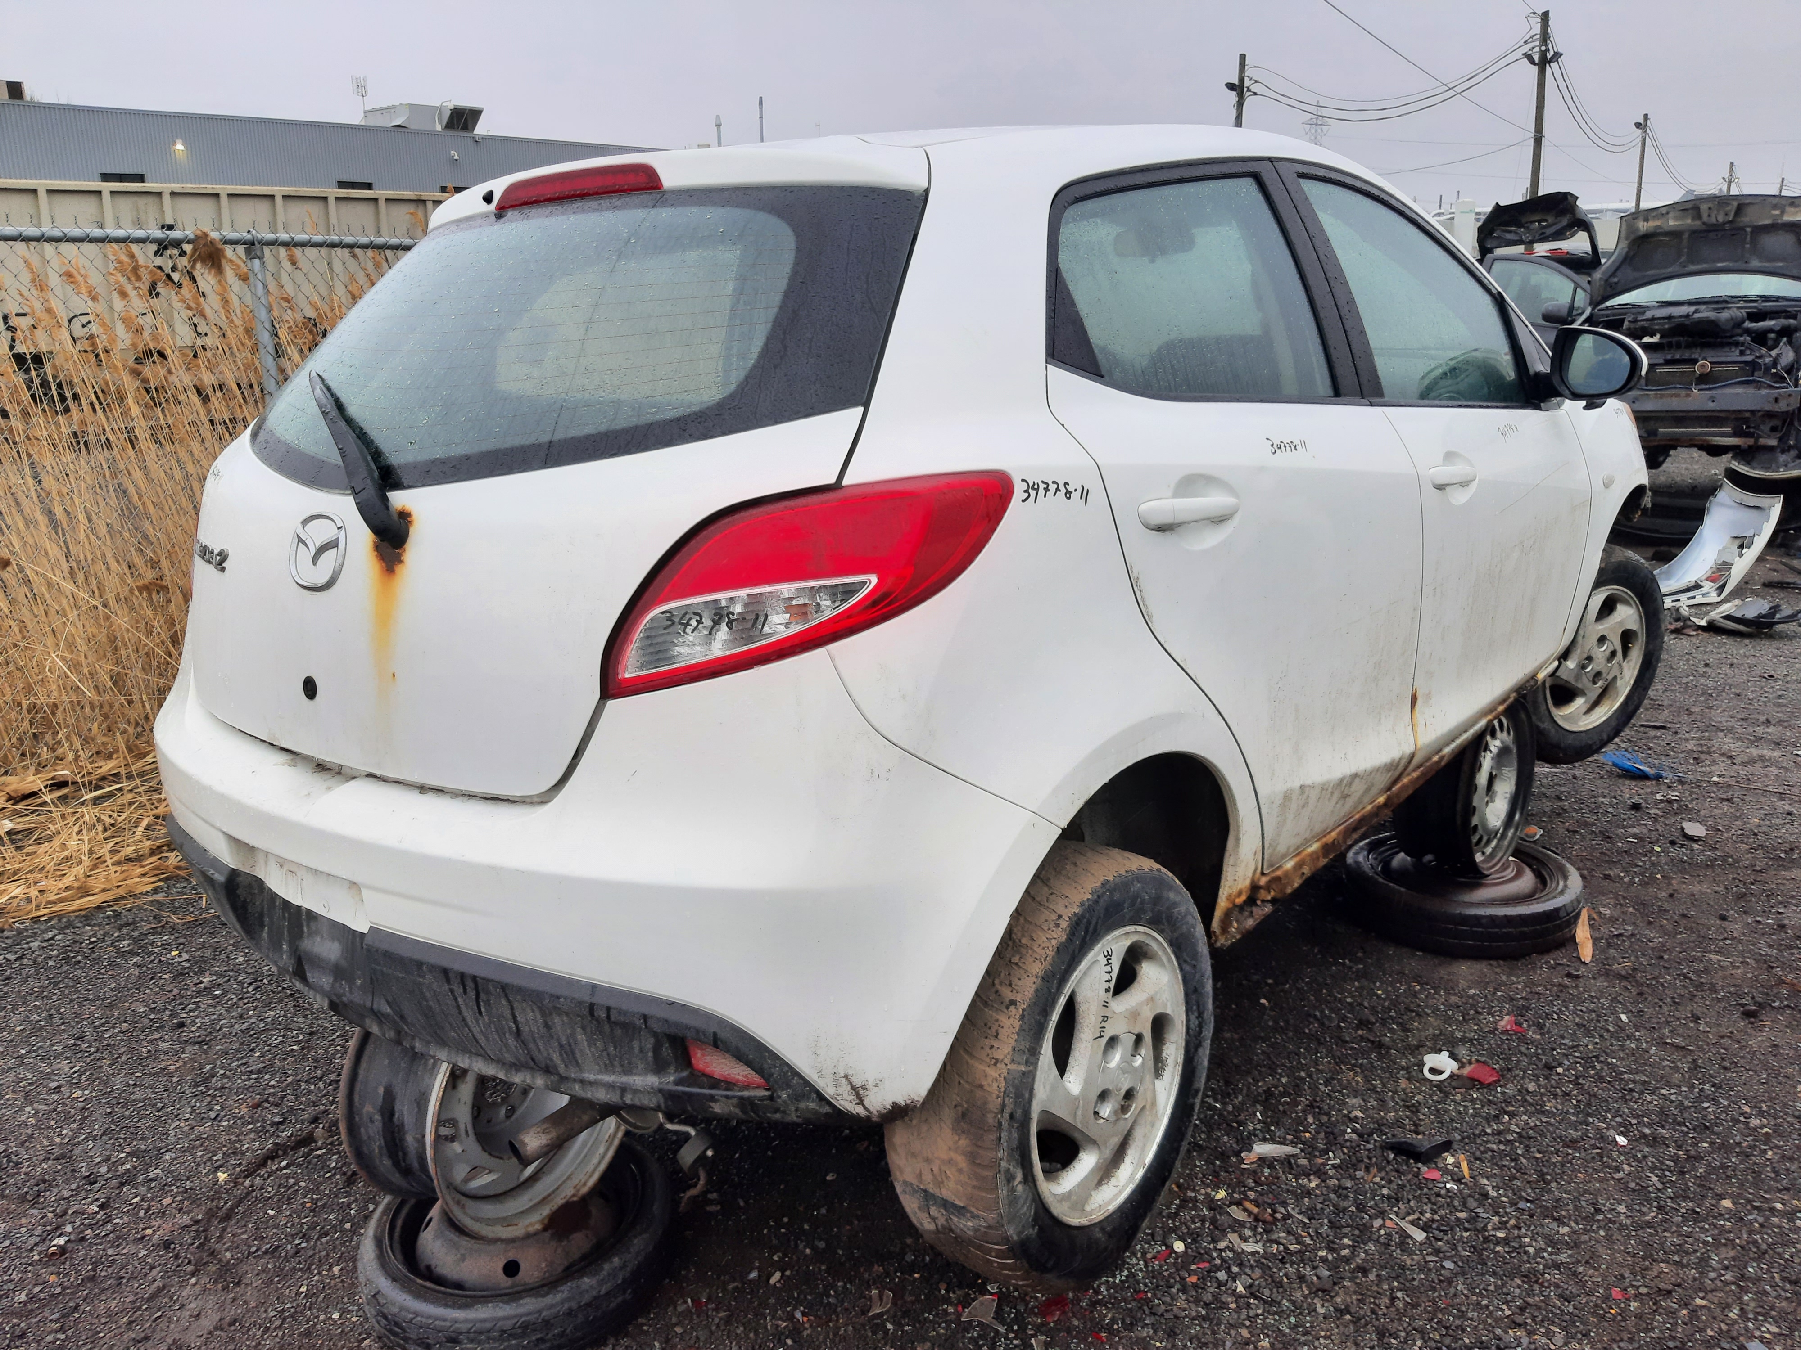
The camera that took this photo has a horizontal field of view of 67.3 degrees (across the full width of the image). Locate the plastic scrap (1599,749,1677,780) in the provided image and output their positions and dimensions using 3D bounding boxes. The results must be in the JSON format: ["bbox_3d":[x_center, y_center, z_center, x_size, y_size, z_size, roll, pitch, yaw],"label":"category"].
[{"bbox_3d":[2.292,0.260,4.193,0.150,0.050,0.210,-10,16,-30],"label":"plastic scrap"}]

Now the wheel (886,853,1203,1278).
[{"bbox_3d":[0.219,0.512,1.824,0.185,0.580,0.580,9,18,38],"label":"wheel"}]

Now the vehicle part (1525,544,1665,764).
[{"bbox_3d":[1.818,-0.057,3.673,0.580,0.580,0.185,-9,16,-26],"label":"vehicle part"}]

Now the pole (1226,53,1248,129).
[{"bbox_3d":[11.400,-15.400,45.400,0.350,10.000,0.350,-2,14,0],"label":"pole"}]

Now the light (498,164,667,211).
[{"bbox_3d":[-0.458,-0.690,1.914,0.370,0.045,0.060,9,18,39],"label":"light"}]

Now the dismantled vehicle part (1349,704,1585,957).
[{"bbox_3d":[1.302,0.328,3.135,0.530,0.490,0.530,9,18,39],"label":"dismantled vehicle part"}]

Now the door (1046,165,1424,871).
[{"bbox_3d":[0.487,-0.234,2.027,0.260,1.070,1.080,9,18,39],"label":"door"}]

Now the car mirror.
[{"bbox_3d":[1.530,-0.677,2.968,0.200,0.170,0.130,9,18,39],"label":"car mirror"}]

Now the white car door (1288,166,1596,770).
[{"bbox_3d":[1.132,-0.441,2.782,0.260,1.070,1.220,9,18,39],"label":"white car door"}]

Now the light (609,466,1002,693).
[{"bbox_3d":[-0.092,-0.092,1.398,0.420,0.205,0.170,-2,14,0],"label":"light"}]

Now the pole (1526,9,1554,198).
[{"bbox_3d":[18.000,-13.700,38.500,0.380,9.500,0.380,-2,14,0],"label":"pole"}]

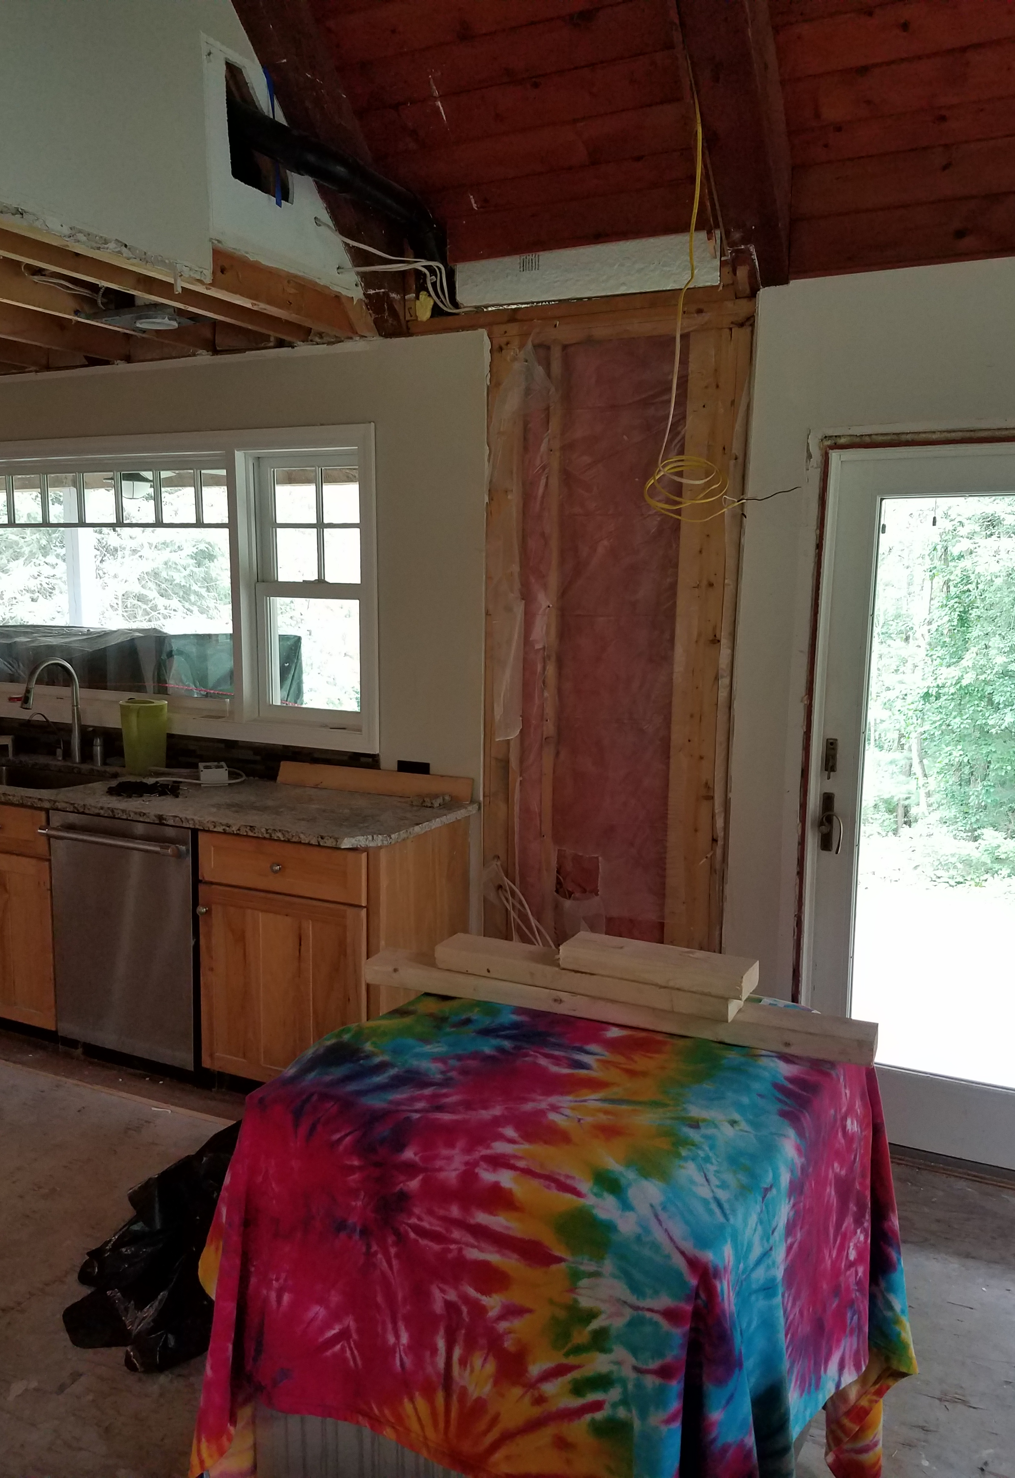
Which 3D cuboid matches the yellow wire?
[{"bbox_3d":[0.515,-1.147,3.033,0.265,1.112,0.220,5,9,24],"label":"yellow wire"}]

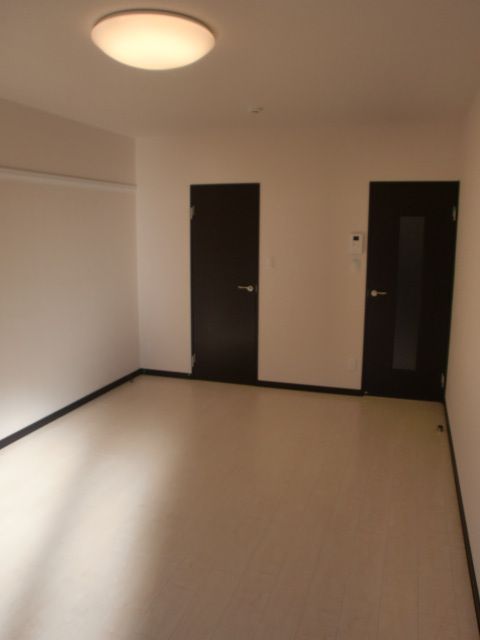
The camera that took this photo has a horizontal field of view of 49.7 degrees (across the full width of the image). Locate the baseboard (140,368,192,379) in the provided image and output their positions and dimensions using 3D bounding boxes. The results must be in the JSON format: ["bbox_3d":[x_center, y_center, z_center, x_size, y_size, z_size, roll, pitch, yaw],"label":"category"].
[{"bbox_3d":[-0.807,0.592,5.695,0.638,0.061,0.022,3,11,18],"label":"baseboard"}]

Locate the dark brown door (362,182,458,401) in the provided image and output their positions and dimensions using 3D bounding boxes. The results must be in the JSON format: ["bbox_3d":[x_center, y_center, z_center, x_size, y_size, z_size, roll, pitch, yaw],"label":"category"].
[{"bbox_3d":[1.546,-0.238,4.764,0.743,2.020,0.051,3,11,18],"label":"dark brown door"}]

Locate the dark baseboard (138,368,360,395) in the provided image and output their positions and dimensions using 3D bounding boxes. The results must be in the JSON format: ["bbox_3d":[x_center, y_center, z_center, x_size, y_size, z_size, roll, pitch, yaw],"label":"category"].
[{"bbox_3d":[0.039,0.642,5.414,2.424,0.061,0.022,3,11,18],"label":"dark baseboard"}]

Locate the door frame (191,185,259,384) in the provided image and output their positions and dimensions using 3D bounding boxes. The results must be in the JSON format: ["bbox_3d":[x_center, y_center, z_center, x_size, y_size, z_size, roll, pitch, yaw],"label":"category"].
[{"bbox_3d":[-0.150,-0.339,5.332,0.733,2.020,0.081,3,11,18],"label":"door frame"}]

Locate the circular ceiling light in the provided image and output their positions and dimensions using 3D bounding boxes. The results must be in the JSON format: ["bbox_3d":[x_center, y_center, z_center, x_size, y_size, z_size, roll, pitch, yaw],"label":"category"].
[{"bbox_3d":[-0.402,-1.282,2.451,0.575,0.135,0.575,0,10,0],"label":"circular ceiling light"}]

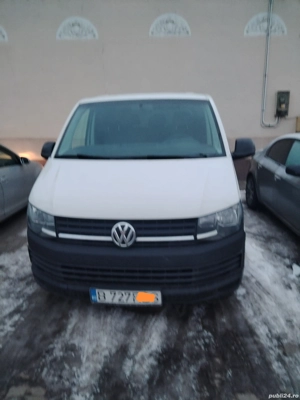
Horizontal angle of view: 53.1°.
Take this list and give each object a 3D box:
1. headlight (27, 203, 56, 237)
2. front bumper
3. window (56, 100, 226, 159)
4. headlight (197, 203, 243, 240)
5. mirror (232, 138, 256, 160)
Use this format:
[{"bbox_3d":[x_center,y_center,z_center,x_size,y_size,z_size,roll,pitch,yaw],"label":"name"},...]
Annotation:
[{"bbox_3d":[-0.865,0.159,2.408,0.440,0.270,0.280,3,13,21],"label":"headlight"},{"bbox_3d":[-0.154,0.522,2.380,1.870,0.470,0.520,0,12,6],"label":"front bumper"},{"bbox_3d":[-0.090,-0.729,3.053,1.660,0.140,0.870,0,55,6],"label":"window"},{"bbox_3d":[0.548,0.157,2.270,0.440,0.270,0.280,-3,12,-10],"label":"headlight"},{"bbox_3d":[0.965,-0.526,3.096,0.230,0.220,0.150,0,12,6],"label":"mirror"}]

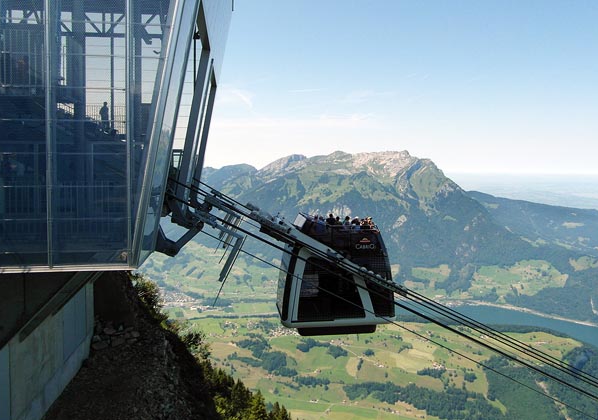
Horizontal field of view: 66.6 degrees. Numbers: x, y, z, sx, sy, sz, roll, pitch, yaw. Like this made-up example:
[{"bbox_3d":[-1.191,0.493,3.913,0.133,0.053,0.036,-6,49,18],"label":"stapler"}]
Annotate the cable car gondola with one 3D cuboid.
[{"bbox_3d":[1.580,2.890,21.600,5.050,5.100,2.750,-1,6,-9],"label":"cable car gondola"}]

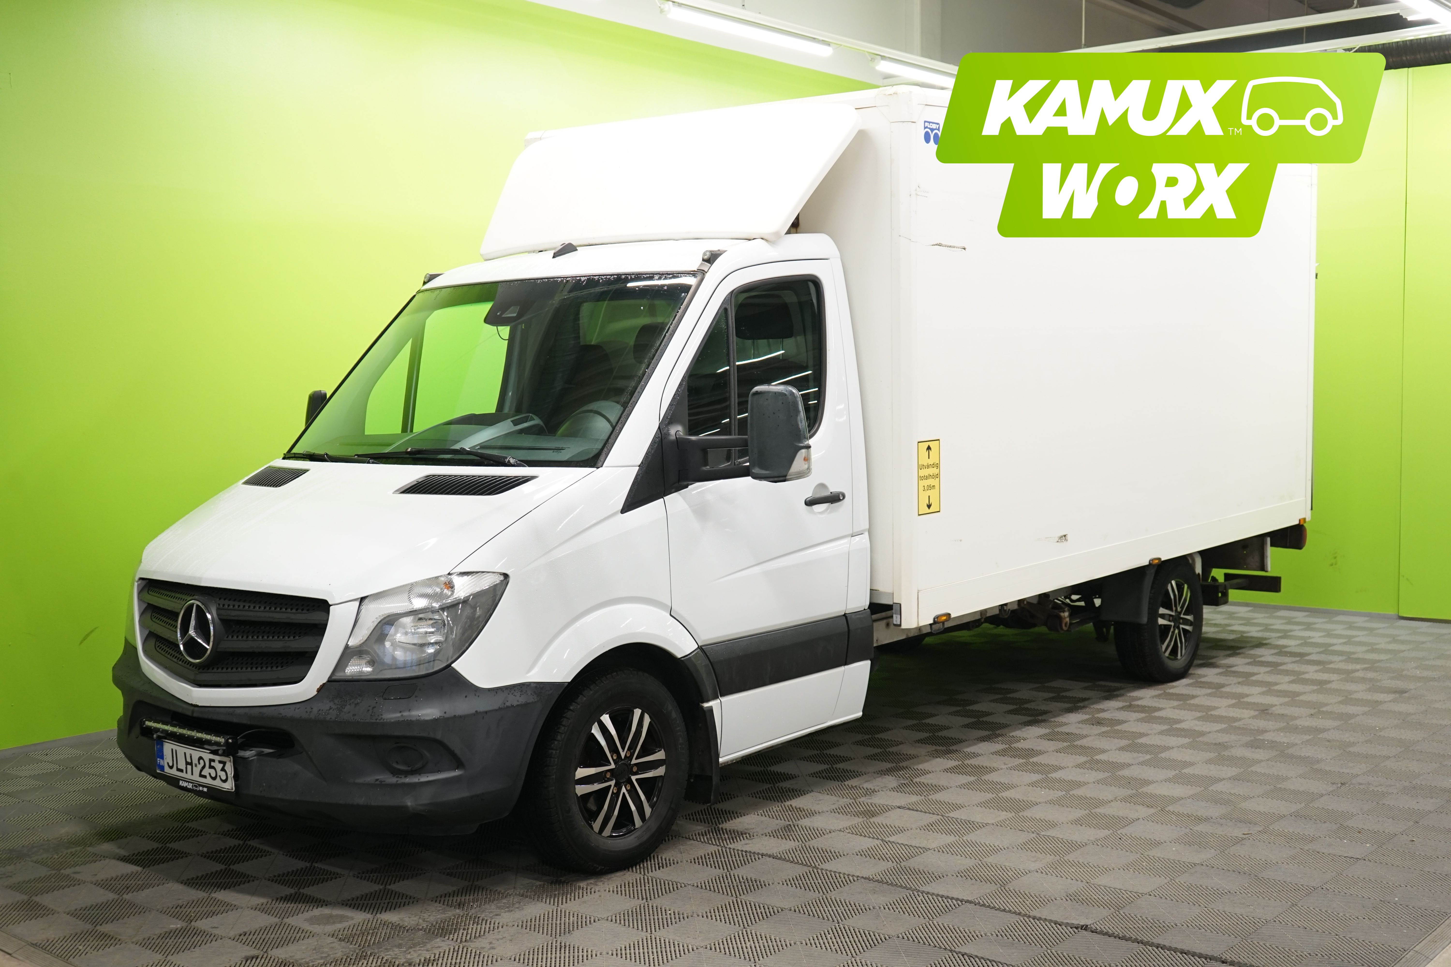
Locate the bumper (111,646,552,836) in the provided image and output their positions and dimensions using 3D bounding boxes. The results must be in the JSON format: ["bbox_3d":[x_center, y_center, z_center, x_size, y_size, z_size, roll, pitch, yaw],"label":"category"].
[{"bbox_3d":[-1.474,0.786,5.315,1.960,0.530,0.760,3,6,40],"label":"bumper"}]

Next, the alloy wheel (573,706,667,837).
[{"bbox_3d":[-0.387,0.955,5.273,0.160,0.440,0.440,3,5,40],"label":"alloy wheel"}]

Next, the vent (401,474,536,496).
[{"bbox_3d":[-0.861,0.001,5.165,0.440,0.050,0.165,1,27,25],"label":"vent"}]

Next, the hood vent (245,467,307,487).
[{"bbox_3d":[-1.676,-0.021,5.852,0.165,0.050,0.440,-30,20,-30],"label":"hood vent"}]

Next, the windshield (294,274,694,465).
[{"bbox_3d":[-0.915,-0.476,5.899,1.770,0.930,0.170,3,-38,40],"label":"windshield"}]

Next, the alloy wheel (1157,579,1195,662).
[{"bbox_3d":[2.404,0.730,8.573,0.160,0.440,0.440,3,5,40],"label":"alloy wheel"}]

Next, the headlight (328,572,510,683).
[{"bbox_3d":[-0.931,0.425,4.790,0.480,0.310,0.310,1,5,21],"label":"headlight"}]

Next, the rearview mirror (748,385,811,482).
[{"bbox_3d":[0.183,-0.164,5.243,0.205,0.340,0.135,3,6,40],"label":"rearview mirror"}]

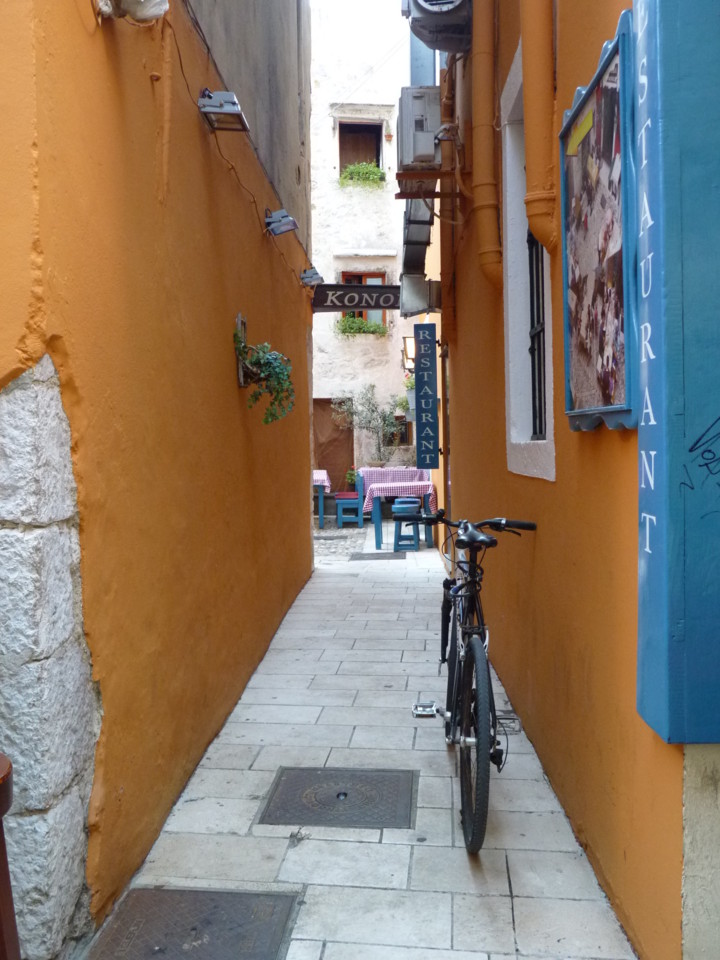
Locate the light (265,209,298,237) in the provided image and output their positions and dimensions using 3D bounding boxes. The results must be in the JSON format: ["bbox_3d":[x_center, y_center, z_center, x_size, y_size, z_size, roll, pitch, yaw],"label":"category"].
[{"bbox_3d":[-0.499,-1.651,5.680,0.185,0.130,0.230,-1,2,2],"label":"light"}]

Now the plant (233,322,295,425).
[{"bbox_3d":[-0.515,-0.560,4.750,0.320,0.530,0.360,-1,2,2],"label":"plant"}]

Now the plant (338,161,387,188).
[{"bbox_3d":[0.047,-5.749,16.700,0.880,0.450,0.360,-1,2,-8],"label":"plant"}]

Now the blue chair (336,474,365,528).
[{"bbox_3d":[-0.145,0.300,13.500,0.450,0.860,0.430,-1,2,-2],"label":"blue chair"}]

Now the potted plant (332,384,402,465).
[{"bbox_3d":[0.120,-0.920,14.900,1.150,1.330,0.950,-1,2,0],"label":"potted plant"}]

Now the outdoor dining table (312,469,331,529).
[{"bbox_3d":[-0.850,0.320,13.500,0.800,0.780,0.900,-1,2,-3],"label":"outdoor dining table"}]

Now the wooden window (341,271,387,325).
[{"bbox_3d":[0.075,-3.200,15.900,0.800,1.050,0.120,-1,2,-6],"label":"wooden window"}]

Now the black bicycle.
[{"bbox_3d":[0.405,0.670,3.400,0.600,1.020,1.700,2,2,2],"label":"black bicycle"}]

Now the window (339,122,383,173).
[{"bbox_3d":[0.015,-6.284,16.850,0.850,1.020,0.140,-1,2,-8],"label":"window"}]

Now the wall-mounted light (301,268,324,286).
[{"bbox_3d":[-0.435,-1.870,8.150,0.210,0.140,0.190,-1,2,2],"label":"wall-mounted light"}]

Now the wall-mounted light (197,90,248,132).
[{"bbox_3d":[-0.560,-1.530,3.680,0.175,0.115,0.230,-1,2,2],"label":"wall-mounted light"}]

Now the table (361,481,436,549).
[{"bbox_3d":[0.496,0.433,11.150,0.860,0.770,0.820,-1,2,-5],"label":"table"}]

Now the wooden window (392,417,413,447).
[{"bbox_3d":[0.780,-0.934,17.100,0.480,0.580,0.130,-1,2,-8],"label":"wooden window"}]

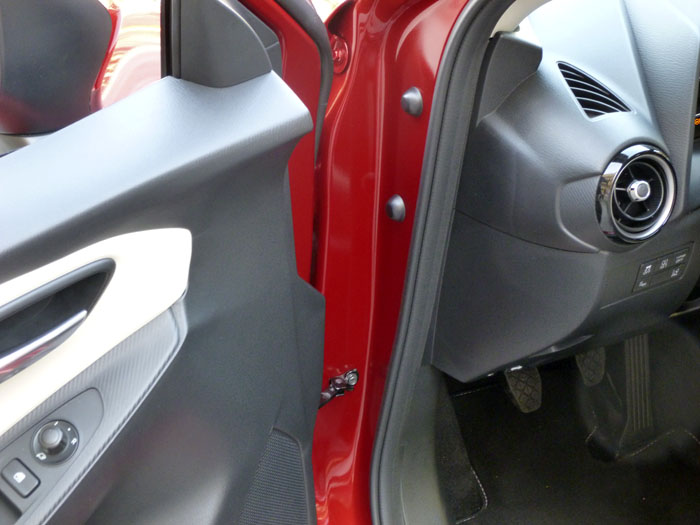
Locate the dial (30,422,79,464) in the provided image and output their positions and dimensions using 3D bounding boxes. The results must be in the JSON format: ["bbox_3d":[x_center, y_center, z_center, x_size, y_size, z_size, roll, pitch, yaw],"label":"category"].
[{"bbox_3d":[-0.220,0.132,0.826,0.036,0.013,0.036,-3,55,4],"label":"dial"}]

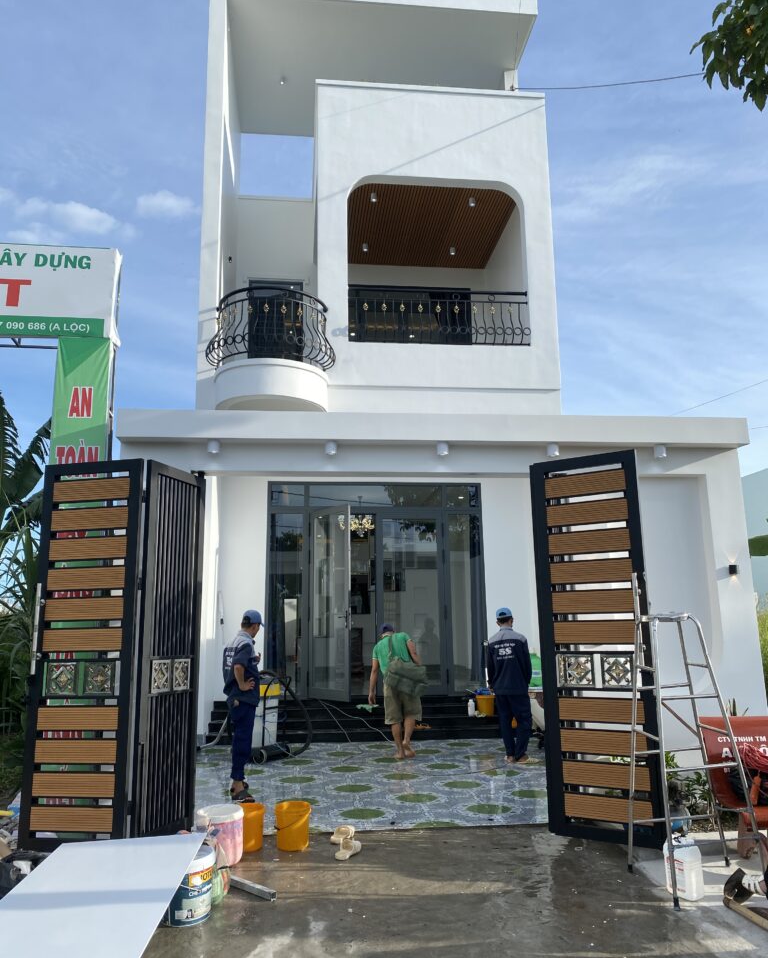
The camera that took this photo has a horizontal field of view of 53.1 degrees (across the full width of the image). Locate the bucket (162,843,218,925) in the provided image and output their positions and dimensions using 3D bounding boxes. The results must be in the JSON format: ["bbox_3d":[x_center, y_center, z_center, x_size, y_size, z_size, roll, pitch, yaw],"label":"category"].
[{"bbox_3d":[-1.041,2.181,4.127,0.288,0.328,0.288,0,-12,-7],"label":"bucket"}]

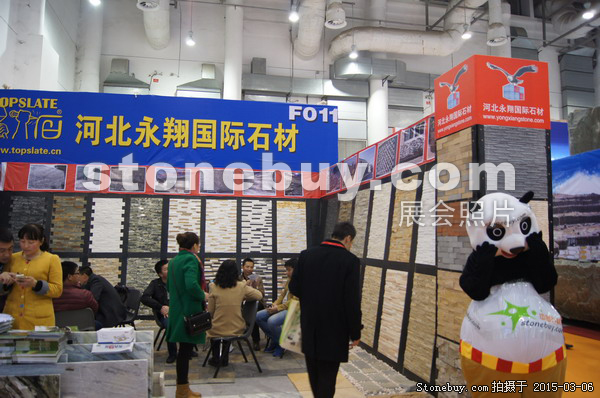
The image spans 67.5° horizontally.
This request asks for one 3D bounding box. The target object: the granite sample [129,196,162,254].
[{"bbox_3d":[-3.096,0.520,9.012,0.612,1.107,0.050,2,-13,-13],"label":"granite sample"}]

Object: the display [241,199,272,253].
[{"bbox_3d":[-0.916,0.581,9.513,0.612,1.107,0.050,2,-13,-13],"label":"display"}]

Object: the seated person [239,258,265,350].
[{"bbox_3d":[-0.696,1.489,6.450,0.520,1.250,0.750,1,-5,-6],"label":"seated person"}]

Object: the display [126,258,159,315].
[{"bbox_3d":[-2.970,1.665,8.511,0.602,1.082,0.040,1,-6,-6],"label":"display"}]

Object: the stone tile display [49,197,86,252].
[{"bbox_3d":[-4.380,0.484,8.480,0.580,1.044,0.040,1,-6,-6],"label":"stone tile display"}]

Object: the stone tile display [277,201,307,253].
[{"bbox_3d":[-0.153,0.563,8.936,0.593,1.030,0.040,1,-6,-6],"label":"stone tile display"}]

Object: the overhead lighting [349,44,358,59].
[{"bbox_3d":[2.326,-6.402,19.500,0.420,0.600,0.420,0,-5,0],"label":"overhead lighting"}]

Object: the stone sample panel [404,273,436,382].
[{"bbox_3d":[1.347,1.397,5.035,0.050,1.093,0.606,9,-7,-12],"label":"stone sample panel"}]

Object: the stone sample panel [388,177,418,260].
[{"bbox_3d":[1.355,0.284,5.878,0.050,1.056,0.639,9,-7,-12],"label":"stone sample panel"}]

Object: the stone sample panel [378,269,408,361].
[{"bbox_3d":[1.181,1.467,5.743,0.040,1.085,0.620,9,-7,-12],"label":"stone sample panel"}]

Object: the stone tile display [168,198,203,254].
[{"bbox_3d":[-2.369,0.540,9.179,0.612,1.107,0.050,2,-13,-13],"label":"stone tile display"}]

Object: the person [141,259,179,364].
[{"bbox_3d":[-1.795,1.456,6.041,0.780,1.240,0.560,-2,-6,25],"label":"person"}]

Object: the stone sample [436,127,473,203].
[{"bbox_3d":[1.488,-0.302,4.291,0.050,0.644,0.624,1,-5,-13],"label":"stone sample"}]

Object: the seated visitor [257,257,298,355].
[{"bbox_3d":[-0.255,1.471,6.191,0.800,1.260,0.530,3,-6,-27],"label":"seated visitor"}]

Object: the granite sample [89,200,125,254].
[{"bbox_3d":[-3.822,0.499,8.844,0.612,1.107,0.050,2,-13,-13],"label":"granite sample"}]

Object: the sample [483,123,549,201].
[{"bbox_3d":[1.941,-0.321,4.053,0.649,0.654,0.050,1,-5,-13],"label":"sample"}]

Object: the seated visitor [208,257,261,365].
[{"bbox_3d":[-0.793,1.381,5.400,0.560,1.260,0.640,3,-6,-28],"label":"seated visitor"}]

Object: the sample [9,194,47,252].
[{"bbox_3d":[-5.080,0.462,8.405,0.649,1.033,0.040,1,-6,-6],"label":"sample"}]

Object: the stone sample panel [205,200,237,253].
[{"bbox_3d":[-1.543,0.537,8.786,0.604,1.043,0.040,1,-6,-6],"label":"stone sample panel"}]

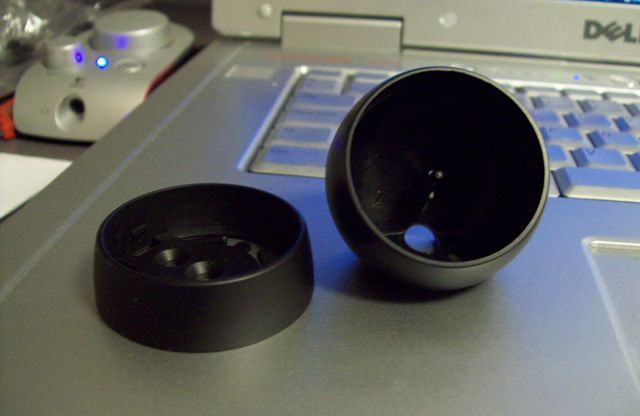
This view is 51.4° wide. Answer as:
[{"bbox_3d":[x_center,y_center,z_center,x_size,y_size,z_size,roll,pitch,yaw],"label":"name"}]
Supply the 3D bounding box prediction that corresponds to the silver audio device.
[{"bbox_3d":[-0.109,-0.075,0.350,0.060,0.037,0.124,7,29,7],"label":"silver audio device"}]

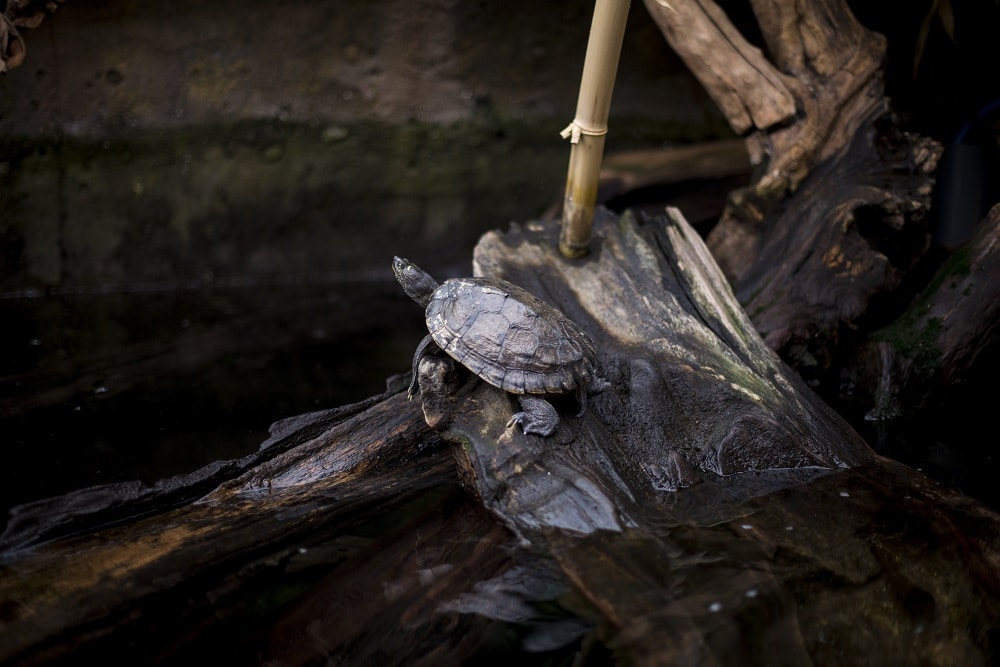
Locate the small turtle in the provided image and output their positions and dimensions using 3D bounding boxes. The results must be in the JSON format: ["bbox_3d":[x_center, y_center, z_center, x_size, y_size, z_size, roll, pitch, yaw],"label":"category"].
[{"bbox_3d":[-0.012,-0.004,1.367,0.242,0.100,0.152,33,41,20],"label":"small turtle"}]

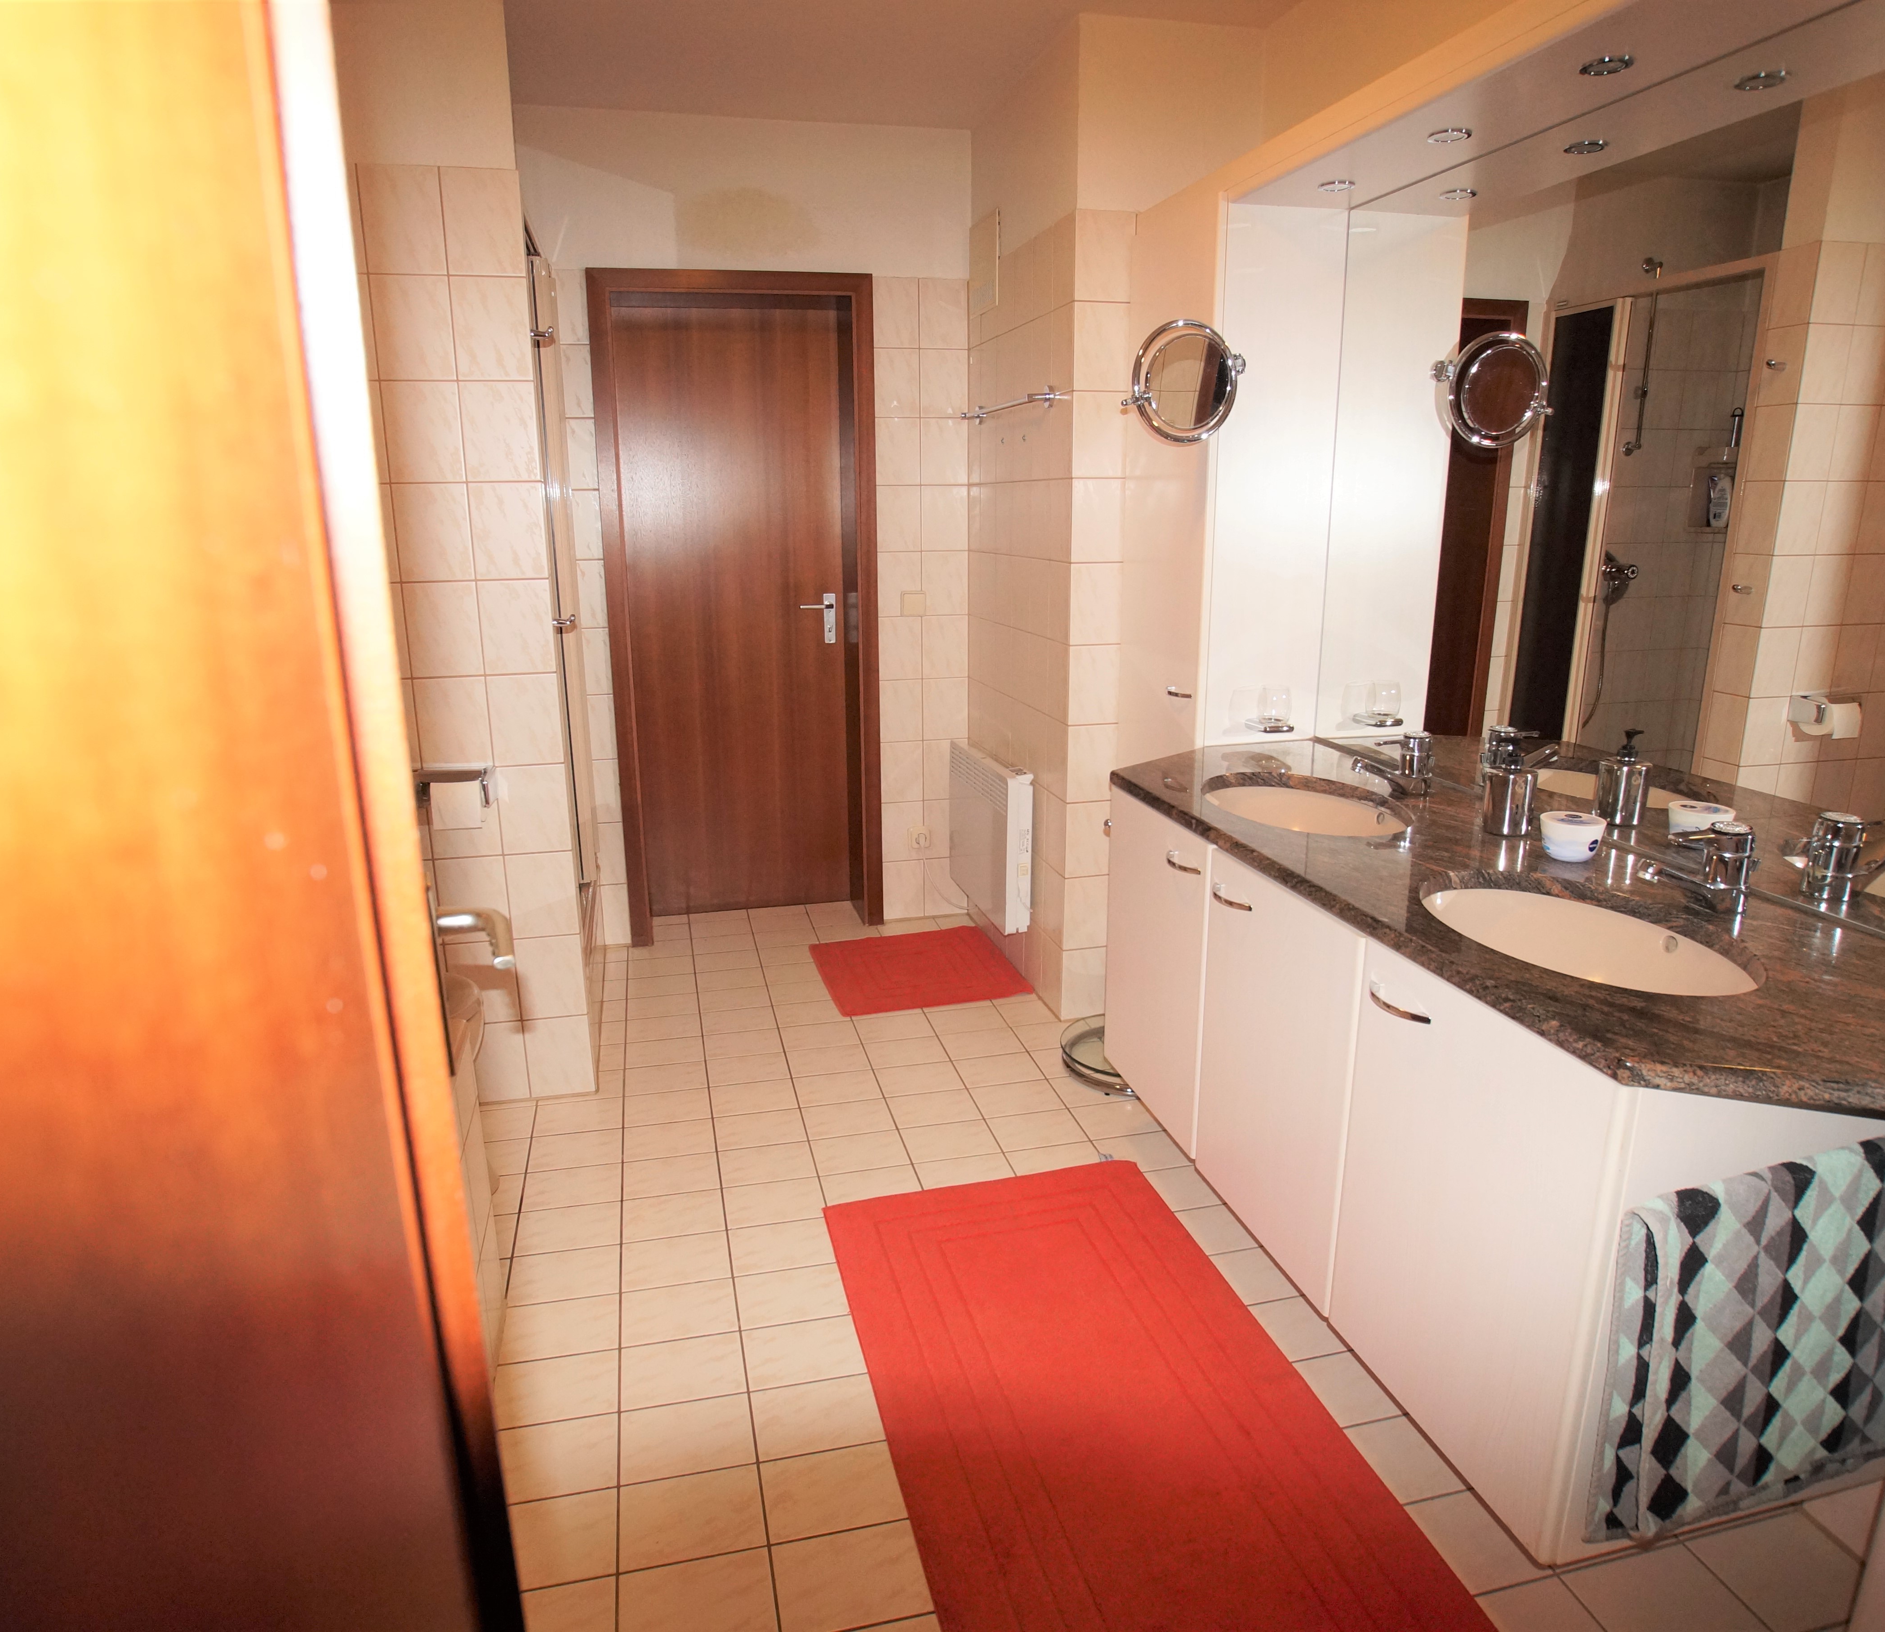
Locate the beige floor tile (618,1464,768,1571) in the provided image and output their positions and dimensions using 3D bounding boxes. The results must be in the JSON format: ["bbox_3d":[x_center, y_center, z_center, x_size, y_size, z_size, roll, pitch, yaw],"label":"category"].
[{"bbox_3d":[-0.348,0.978,1.515,0.200,0.010,0.148,-3,15,-14],"label":"beige floor tile"}]

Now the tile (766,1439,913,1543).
[{"bbox_3d":[-0.156,0.968,1.557,0.200,0.010,0.147,-3,15,-15],"label":"tile"}]

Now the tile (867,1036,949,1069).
[{"bbox_3d":[-0.096,0.620,2.835,0.200,0.010,0.139,-4,16,-13],"label":"tile"}]

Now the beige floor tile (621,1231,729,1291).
[{"bbox_3d":[-0.499,0.842,2.050,0.200,0.010,0.148,-3,15,-14],"label":"beige floor tile"}]

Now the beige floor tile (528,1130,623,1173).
[{"bbox_3d":[-0.805,0.742,2.404,0.200,0.010,0.148,-3,15,-14],"label":"beige floor tile"}]

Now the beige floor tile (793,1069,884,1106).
[{"bbox_3d":[-0.257,0.680,2.691,0.200,0.010,0.147,-3,15,-15],"label":"beige floor tile"}]

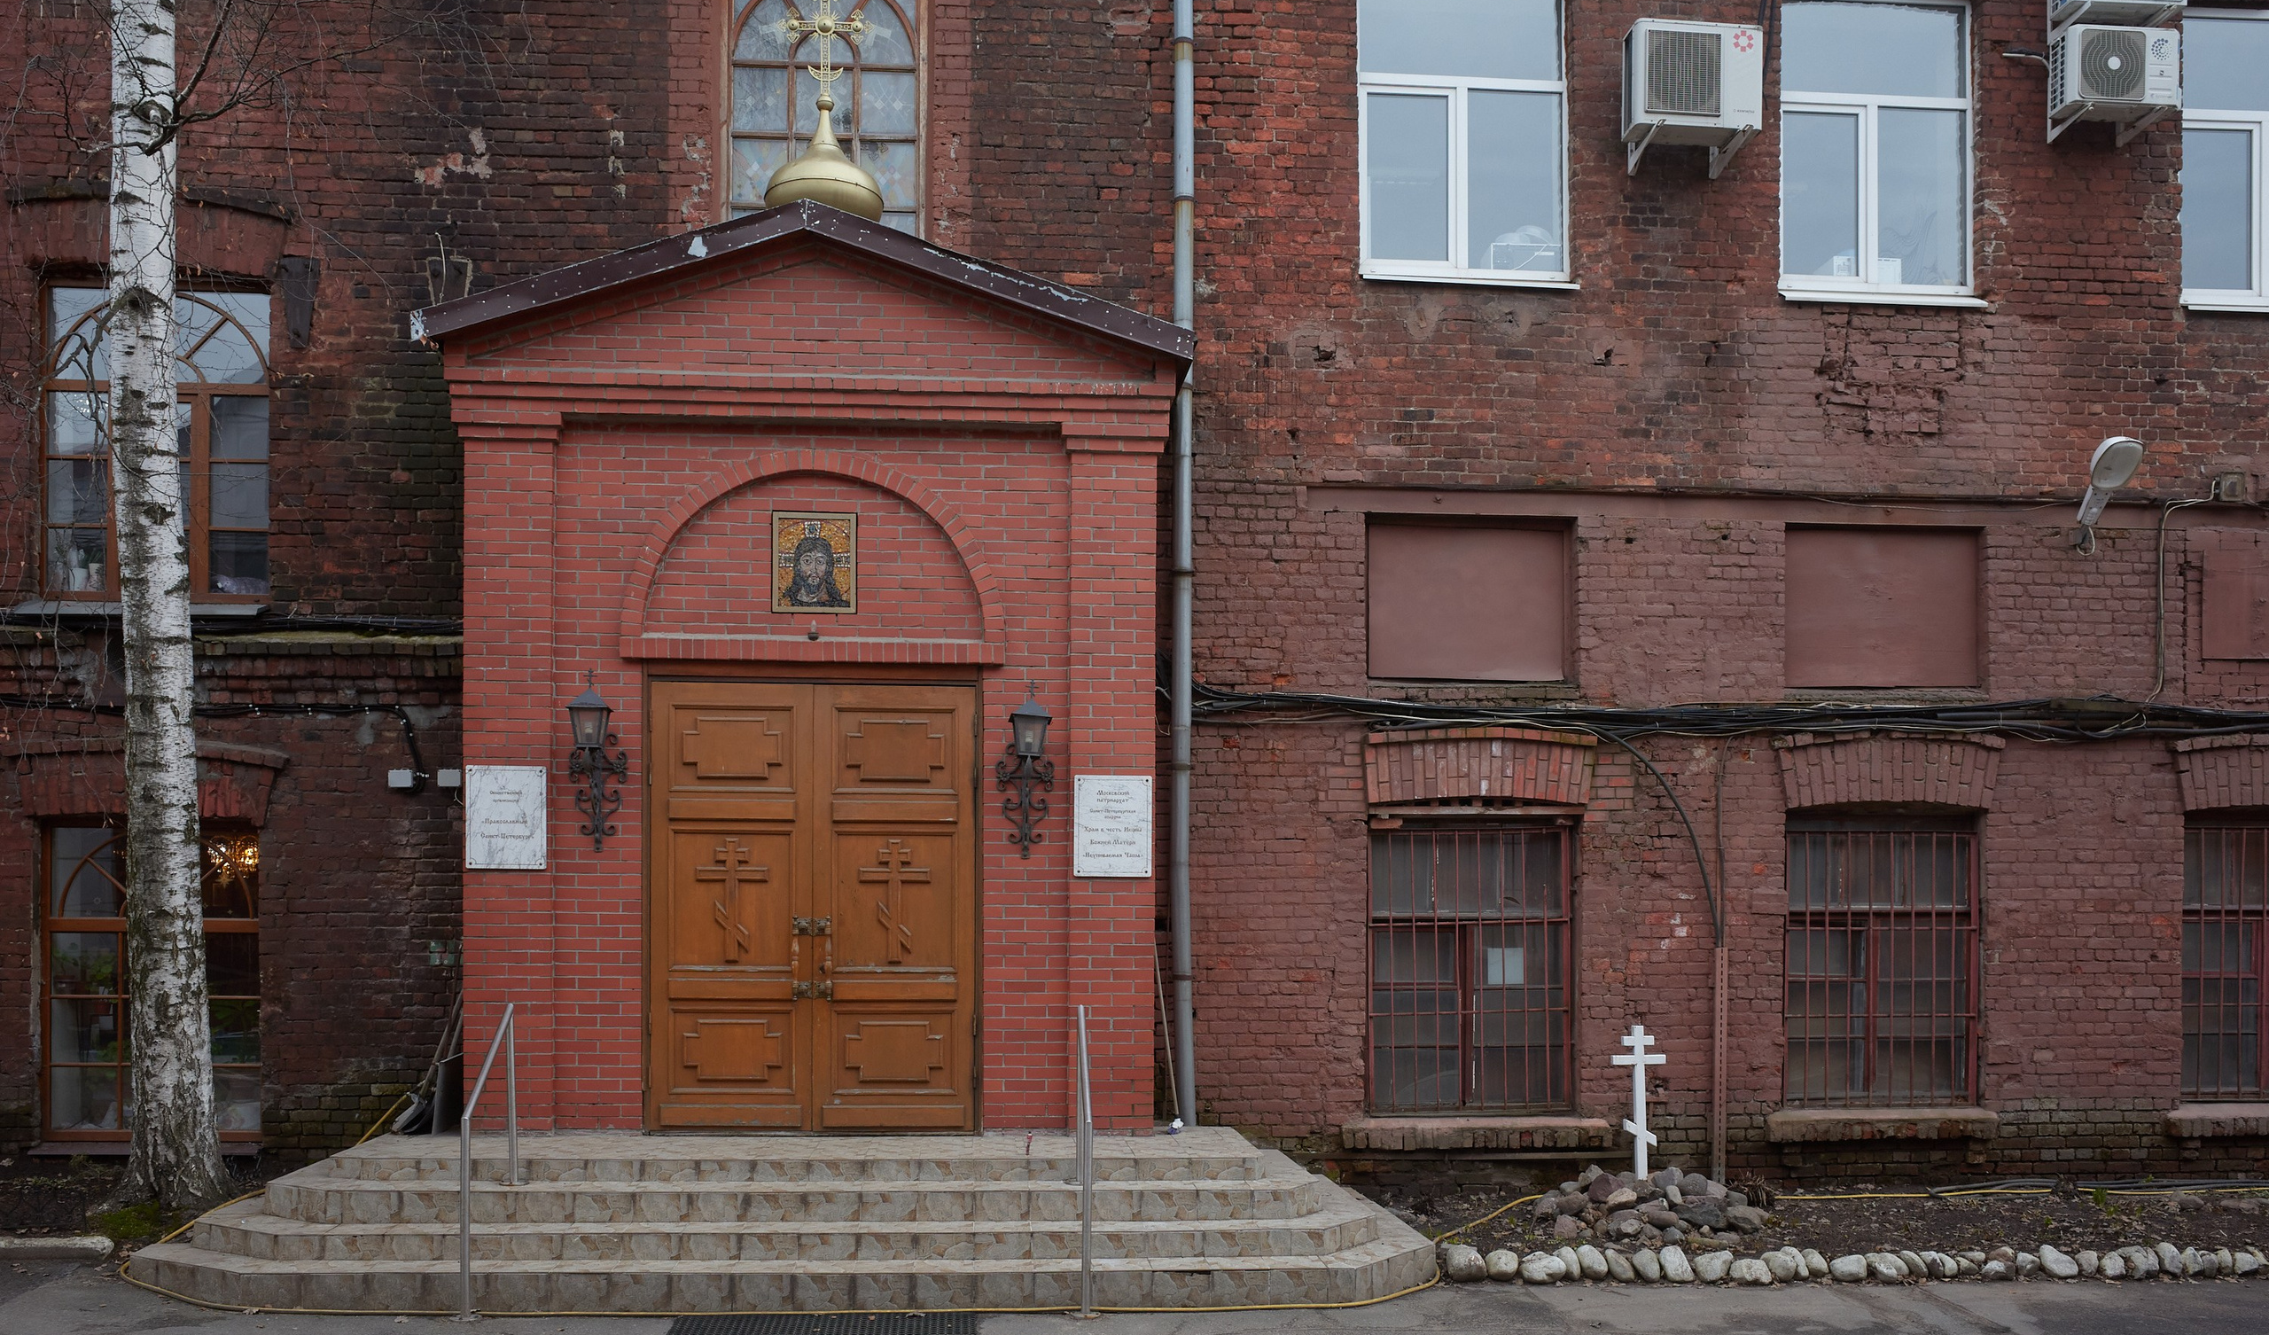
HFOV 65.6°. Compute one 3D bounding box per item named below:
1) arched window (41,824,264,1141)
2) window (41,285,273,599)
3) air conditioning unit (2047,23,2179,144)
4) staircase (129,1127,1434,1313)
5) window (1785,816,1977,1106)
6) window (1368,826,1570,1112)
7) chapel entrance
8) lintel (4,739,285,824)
[{"bbox_3d":[-6.058,1.940,10.856,1.330,1.930,0.150,1,-2,-4],"label":"arched window"},{"bbox_3d":[-6.026,-1.388,10.858,1.350,1.950,0.150,1,-2,-4],"label":"window"},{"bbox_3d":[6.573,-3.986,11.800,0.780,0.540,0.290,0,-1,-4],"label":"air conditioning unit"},{"bbox_3d":[-1.720,3.010,9.880,6.650,0.580,2.300,1,-2,-4],"label":"staircase"},{"bbox_3d":[5.097,2.017,12.030,1.360,1.970,0.120,0,-1,-4],"label":"window"},{"bbox_3d":[2.182,1.976,11.444,1.310,1.860,0.130,1,-2,-4],"label":"window"},{"bbox_3d":[-1.932,1.422,10.580,1.980,2.710,0.180,0,-1,-4],"label":"chapel entrance"},{"bbox_3d":[-6.029,0.695,10.785,1.610,0.530,0.200,1,-2,-4],"label":"lintel"}]

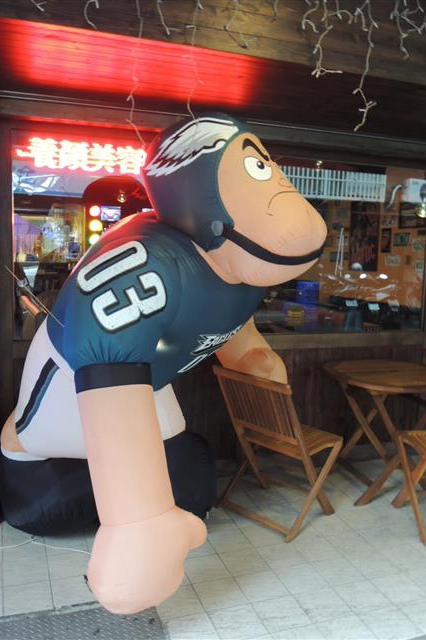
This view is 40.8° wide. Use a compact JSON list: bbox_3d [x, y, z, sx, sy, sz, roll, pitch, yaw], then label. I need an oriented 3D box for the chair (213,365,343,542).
[{"bbox_3d":[0.368,0.697,3.287,0.515,0.860,0.540,9,10,44],"label":"chair"}]

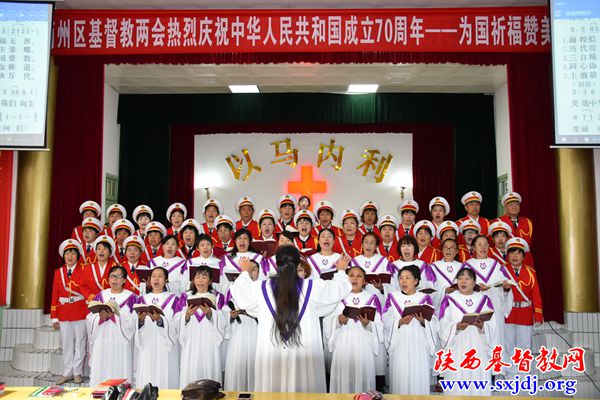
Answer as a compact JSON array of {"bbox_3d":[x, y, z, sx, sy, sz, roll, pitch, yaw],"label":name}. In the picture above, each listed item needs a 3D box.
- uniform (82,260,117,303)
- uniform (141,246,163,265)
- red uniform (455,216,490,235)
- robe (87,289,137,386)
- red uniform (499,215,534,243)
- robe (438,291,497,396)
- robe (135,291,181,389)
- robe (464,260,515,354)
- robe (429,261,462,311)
[{"bbox_3d":[-2.238,1.021,6.170,0.480,0.680,0.270,1,-5,-10],"label":"uniform"},{"bbox_3d":[-1.747,0.889,6.620,0.470,0.680,0.270,1,-5,-8],"label":"uniform"},{"bbox_3d":[2.256,0.550,7.119,0.480,0.700,0.270,-1,-5,8],"label":"red uniform"},{"bbox_3d":[-1.713,1.402,4.947,0.430,1.200,0.360,0,-5,-3],"label":"robe"},{"bbox_3d":[2.815,0.529,7.119,0.500,0.710,0.270,-1,-5,10],"label":"red uniform"},{"bbox_3d":[1.521,1.426,4.995,0.530,1.170,0.380,0,-5,3],"label":"robe"},{"bbox_3d":[-1.425,1.528,5.446,0.520,1.250,0.380,0,-5,-3],"label":"robe"},{"bbox_3d":[1.932,1.196,5.637,0.500,1.200,0.370,0,-5,-2],"label":"robe"},{"bbox_3d":[1.636,1.310,5.963,0.520,1.300,0.360,-1,-5,8],"label":"robe"}]

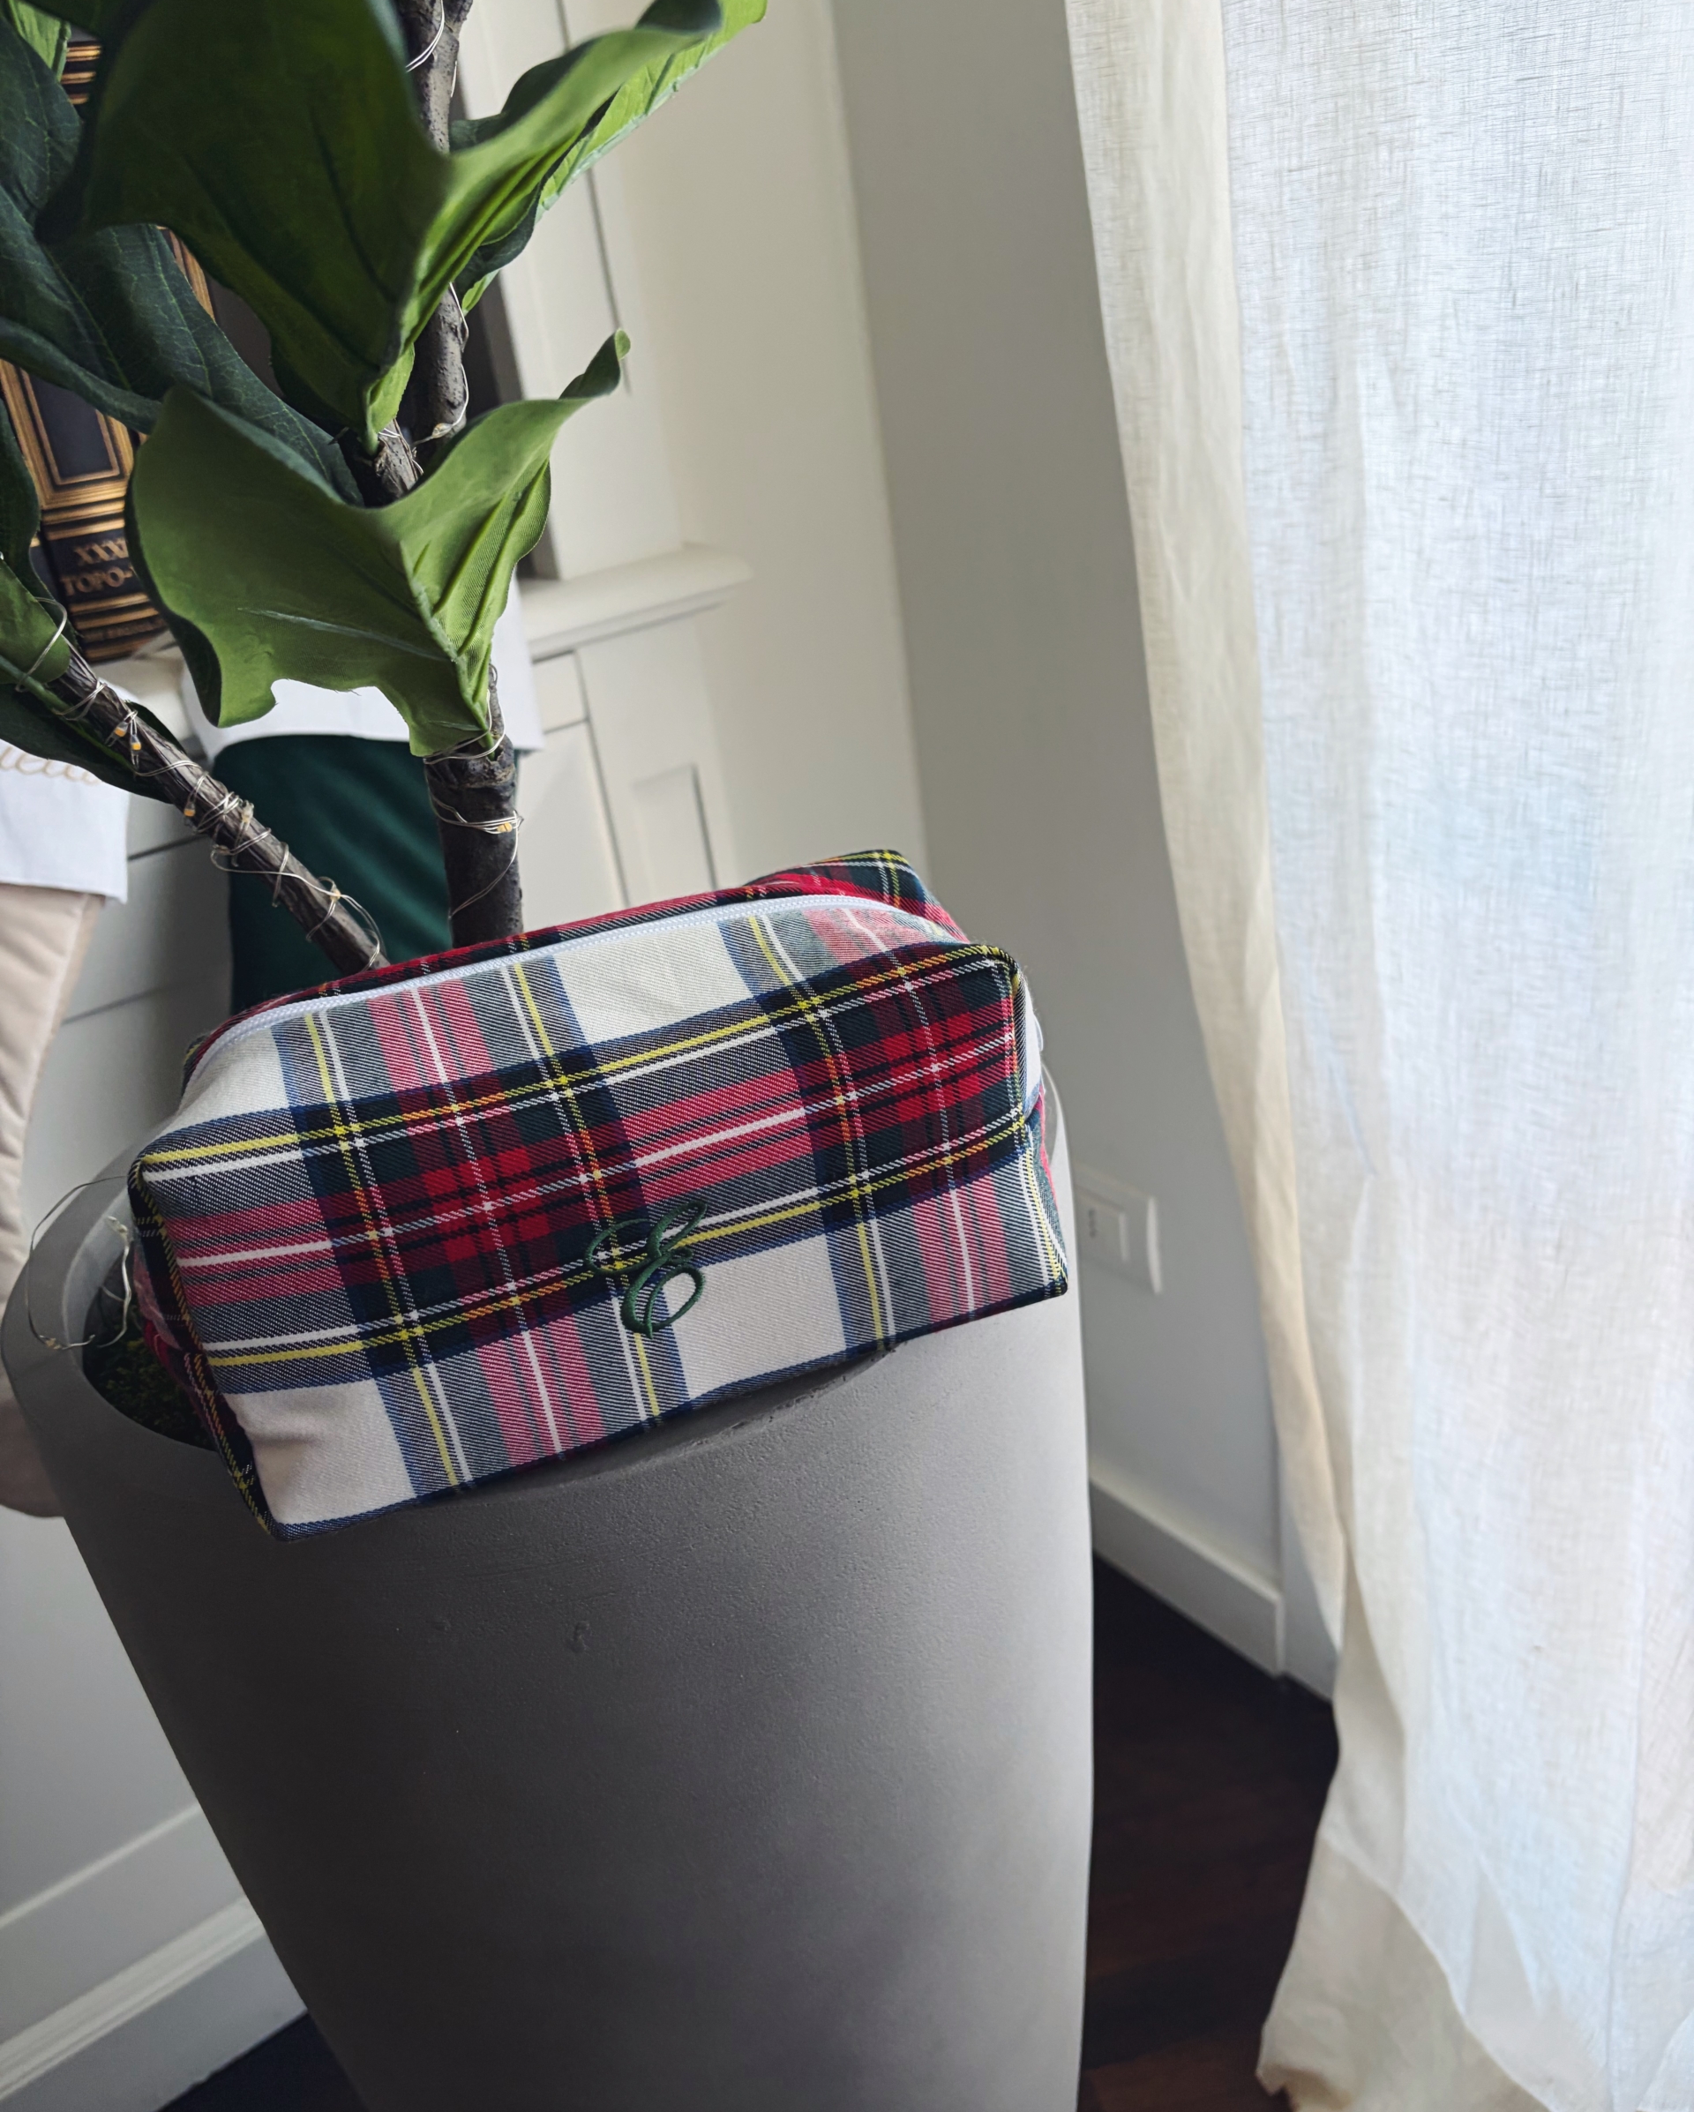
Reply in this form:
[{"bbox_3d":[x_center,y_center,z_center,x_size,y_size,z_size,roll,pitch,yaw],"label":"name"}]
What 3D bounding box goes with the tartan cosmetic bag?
[{"bbox_3d":[-0.072,0.030,0.531,0.246,0.124,0.113,-15,21,-9],"label":"tartan cosmetic bag"}]

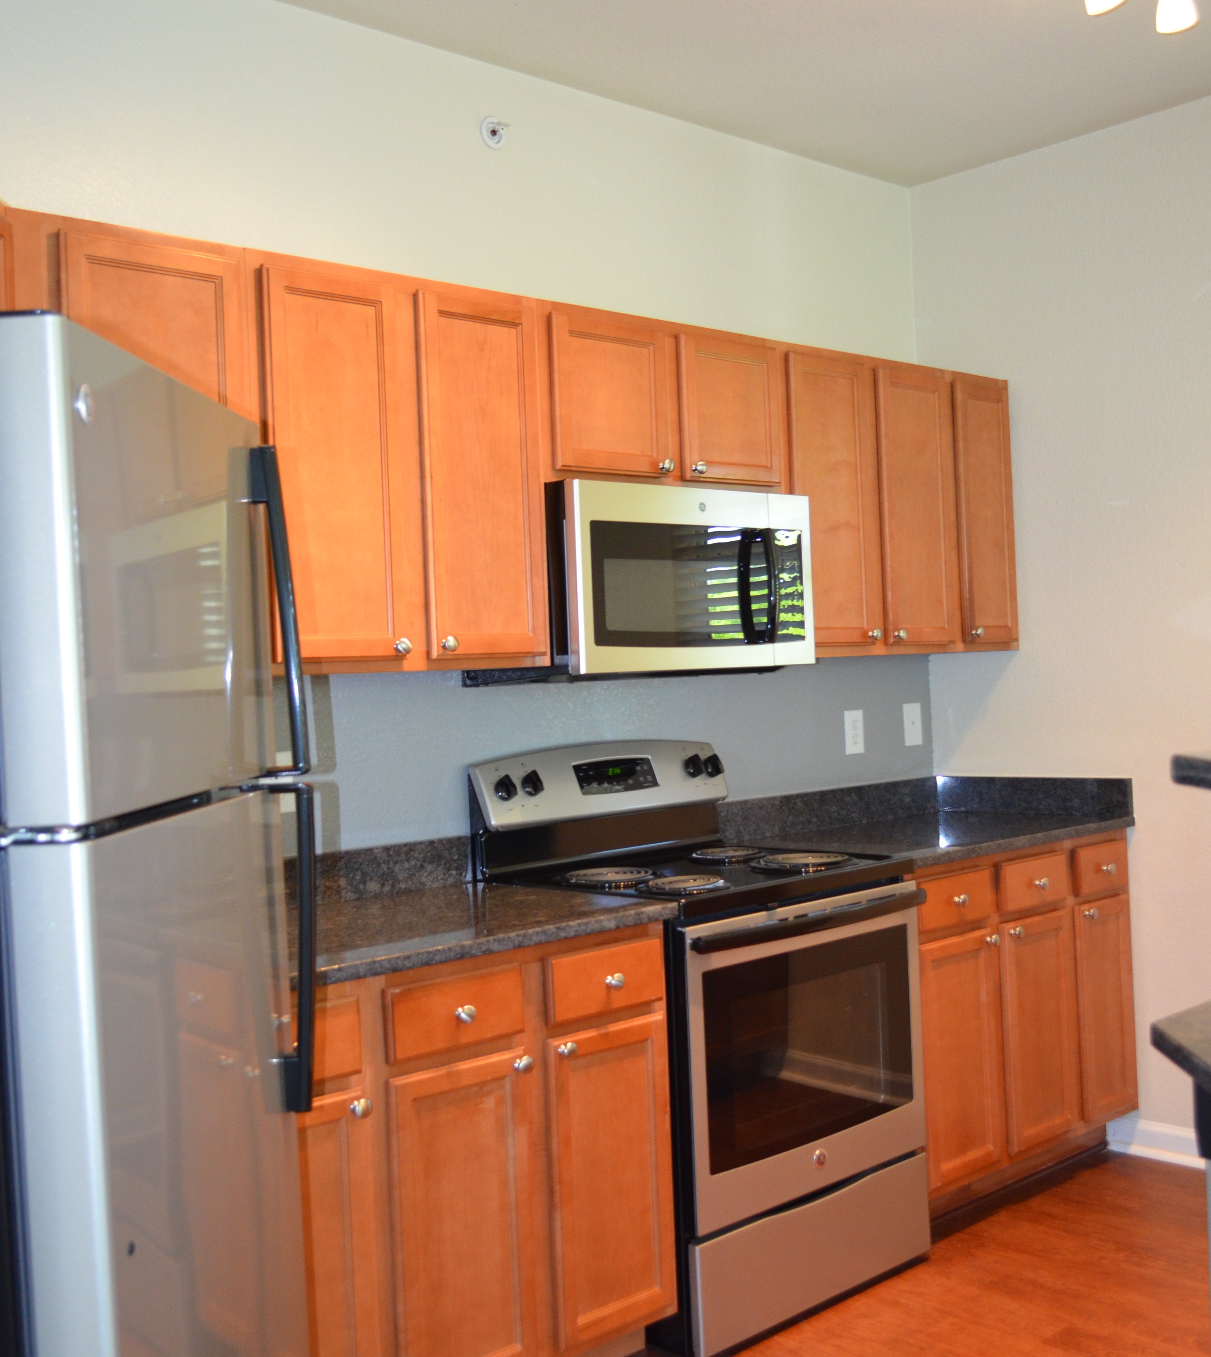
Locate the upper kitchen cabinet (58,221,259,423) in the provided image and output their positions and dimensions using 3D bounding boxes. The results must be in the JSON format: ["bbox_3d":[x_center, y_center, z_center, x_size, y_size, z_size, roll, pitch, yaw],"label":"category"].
[{"bbox_3d":[-0.865,-0.375,2.963,0.376,0.763,0.330,-2,0,-44],"label":"upper kitchen cabinet"}]

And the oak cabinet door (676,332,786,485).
[{"bbox_3d":[0.286,-0.608,3.832,0.330,0.324,0.024,-3,1,-45],"label":"oak cabinet door"}]

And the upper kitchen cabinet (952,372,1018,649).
[{"bbox_3d":[1.033,-0.449,4.580,0.257,0.713,0.022,-2,0,-44],"label":"upper kitchen cabinet"}]

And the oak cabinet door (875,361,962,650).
[{"bbox_3d":[0.804,-0.441,4.339,0.296,0.703,0.024,-3,1,-45],"label":"oak cabinet door"}]

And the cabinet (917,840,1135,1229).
[{"bbox_3d":[0.834,0.875,4.356,1.036,0.867,0.616,-2,0,-44],"label":"cabinet"}]

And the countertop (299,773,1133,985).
[{"bbox_3d":[0.189,0.396,3.732,2.802,0.142,0.644,-2,0,-44],"label":"countertop"}]

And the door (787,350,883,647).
[{"bbox_3d":[0.551,-0.429,4.089,0.303,0.704,0.024,-3,1,-45],"label":"door"}]

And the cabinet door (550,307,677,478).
[{"bbox_3d":[0.015,-0.595,3.562,0.343,0.324,0.024,-3,1,-45],"label":"cabinet door"}]

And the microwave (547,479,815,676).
[{"bbox_3d":[0.076,-0.208,3.809,0.751,0.408,0.408,-2,0,-44],"label":"microwave"}]

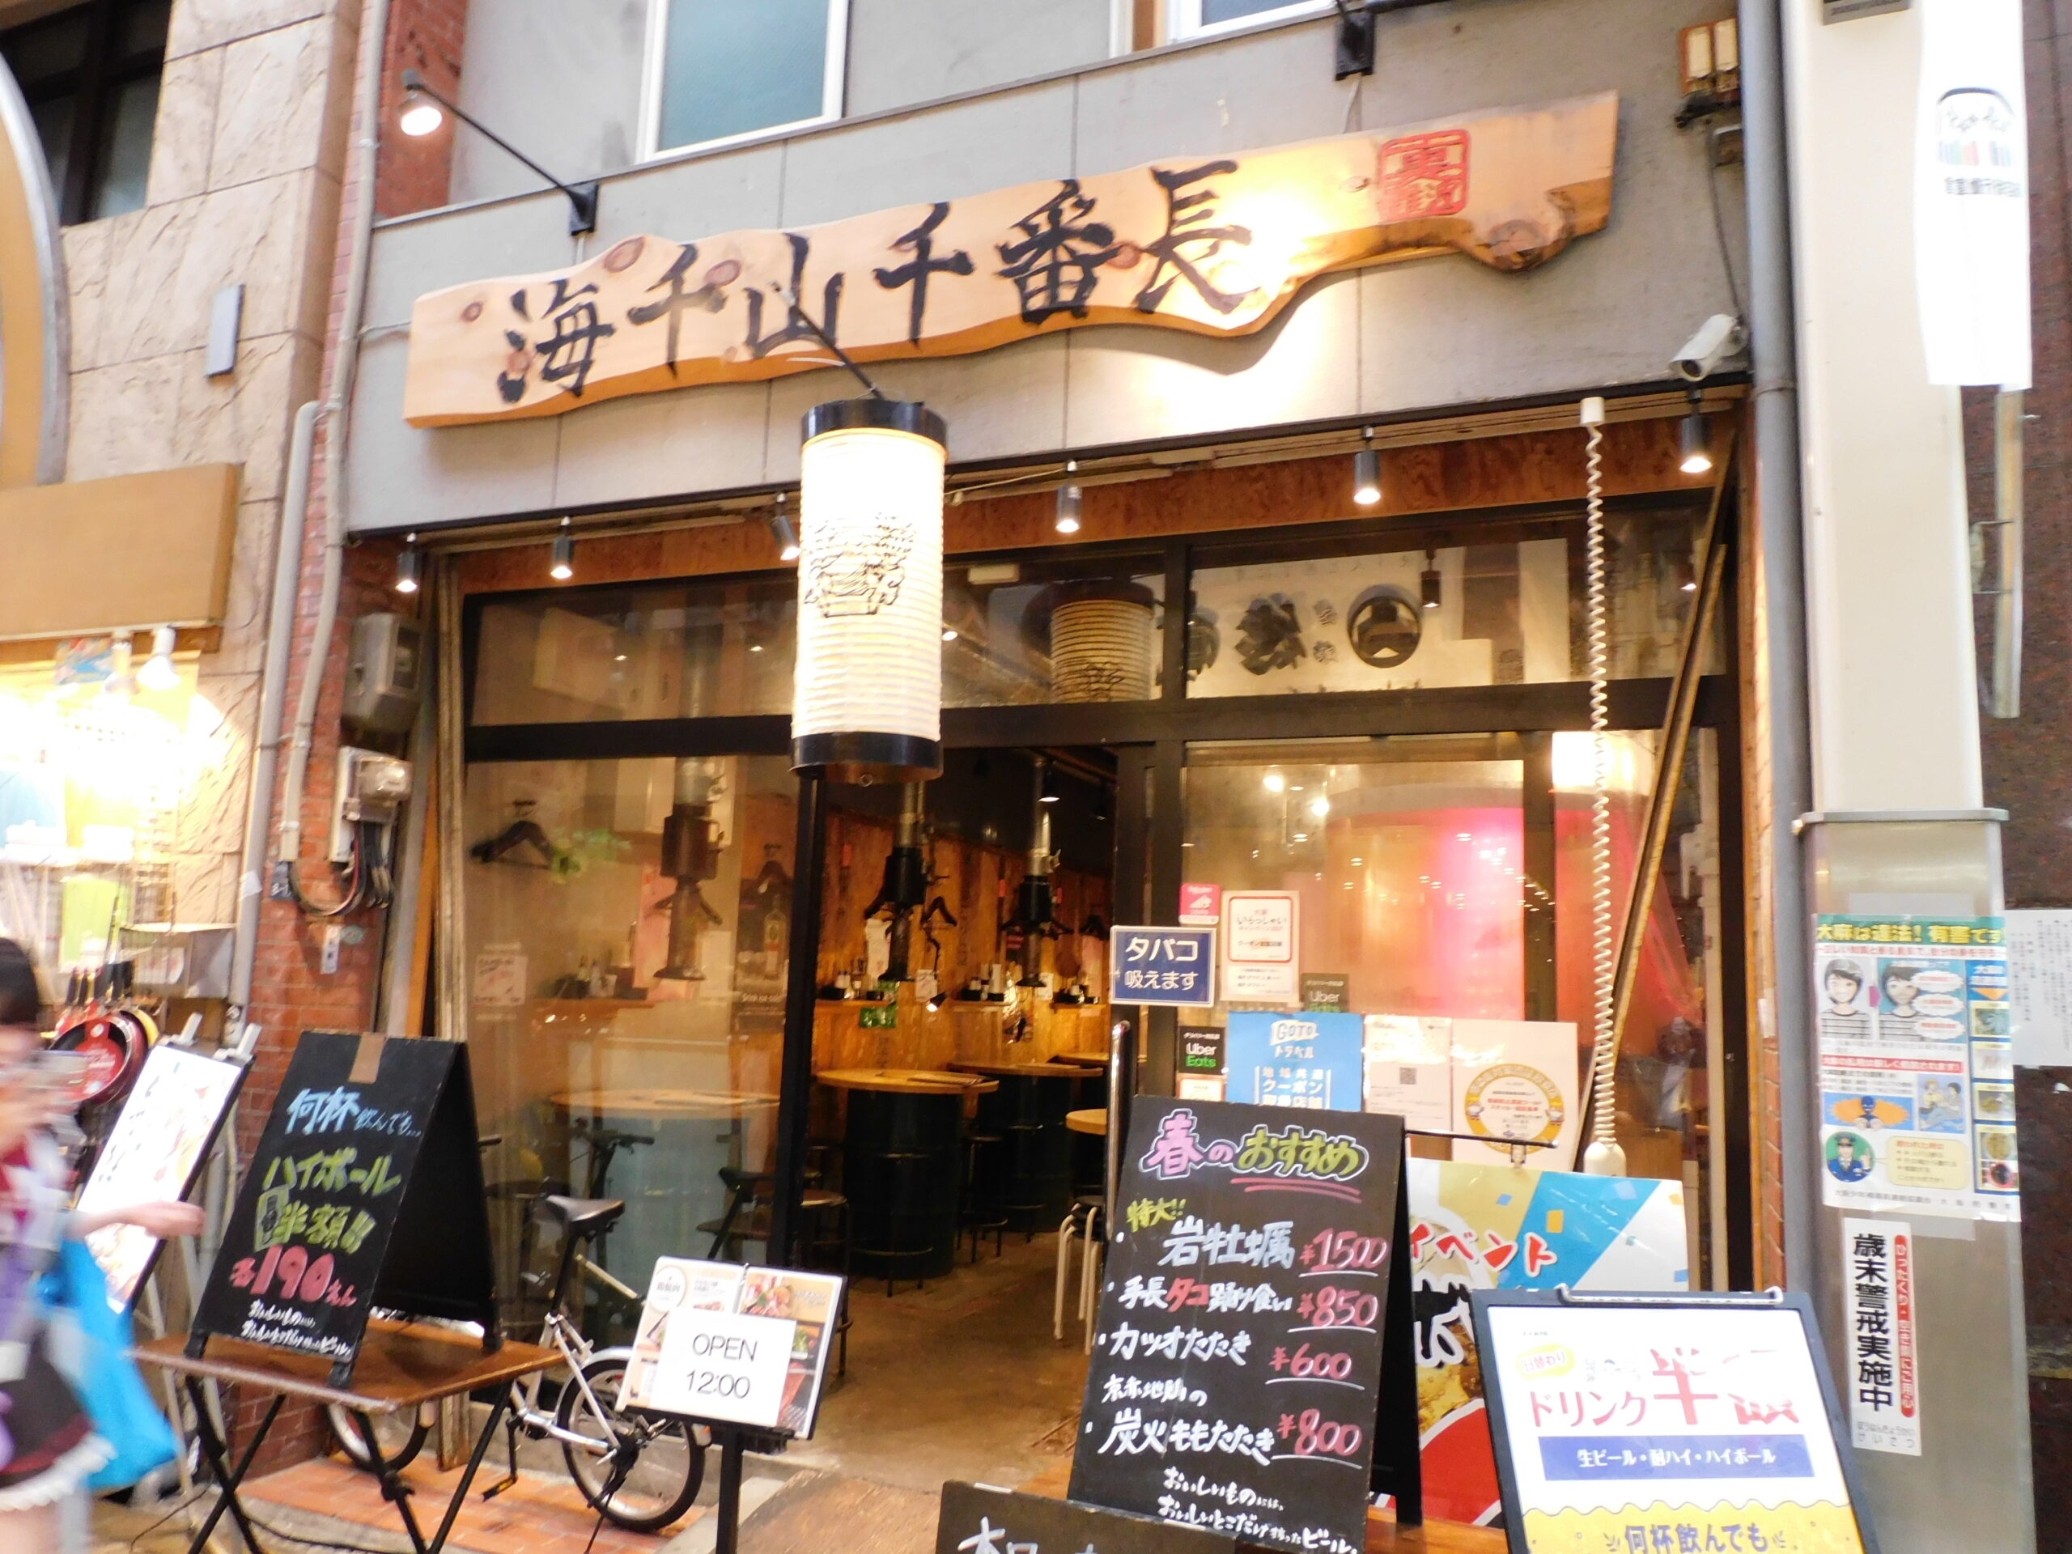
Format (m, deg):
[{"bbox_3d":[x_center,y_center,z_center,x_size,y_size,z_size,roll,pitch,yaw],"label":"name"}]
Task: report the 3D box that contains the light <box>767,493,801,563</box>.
[{"bbox_3d":[-0.696,-0.694,3.987,0.075,0.180,0.085,-1,-8,22],"label":"light"}]

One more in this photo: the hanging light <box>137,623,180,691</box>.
[{"bbox_3d":[-2.774,-0.374,4.546,0.135,0.200,0.135,-1,-8,22],"label":"hanging light"}]

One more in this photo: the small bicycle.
[{"bbox_3d":[-1.513,1.620,4.198,1.500,1.000,0.520,-1,-8,22],"label":"small bicycle"}]

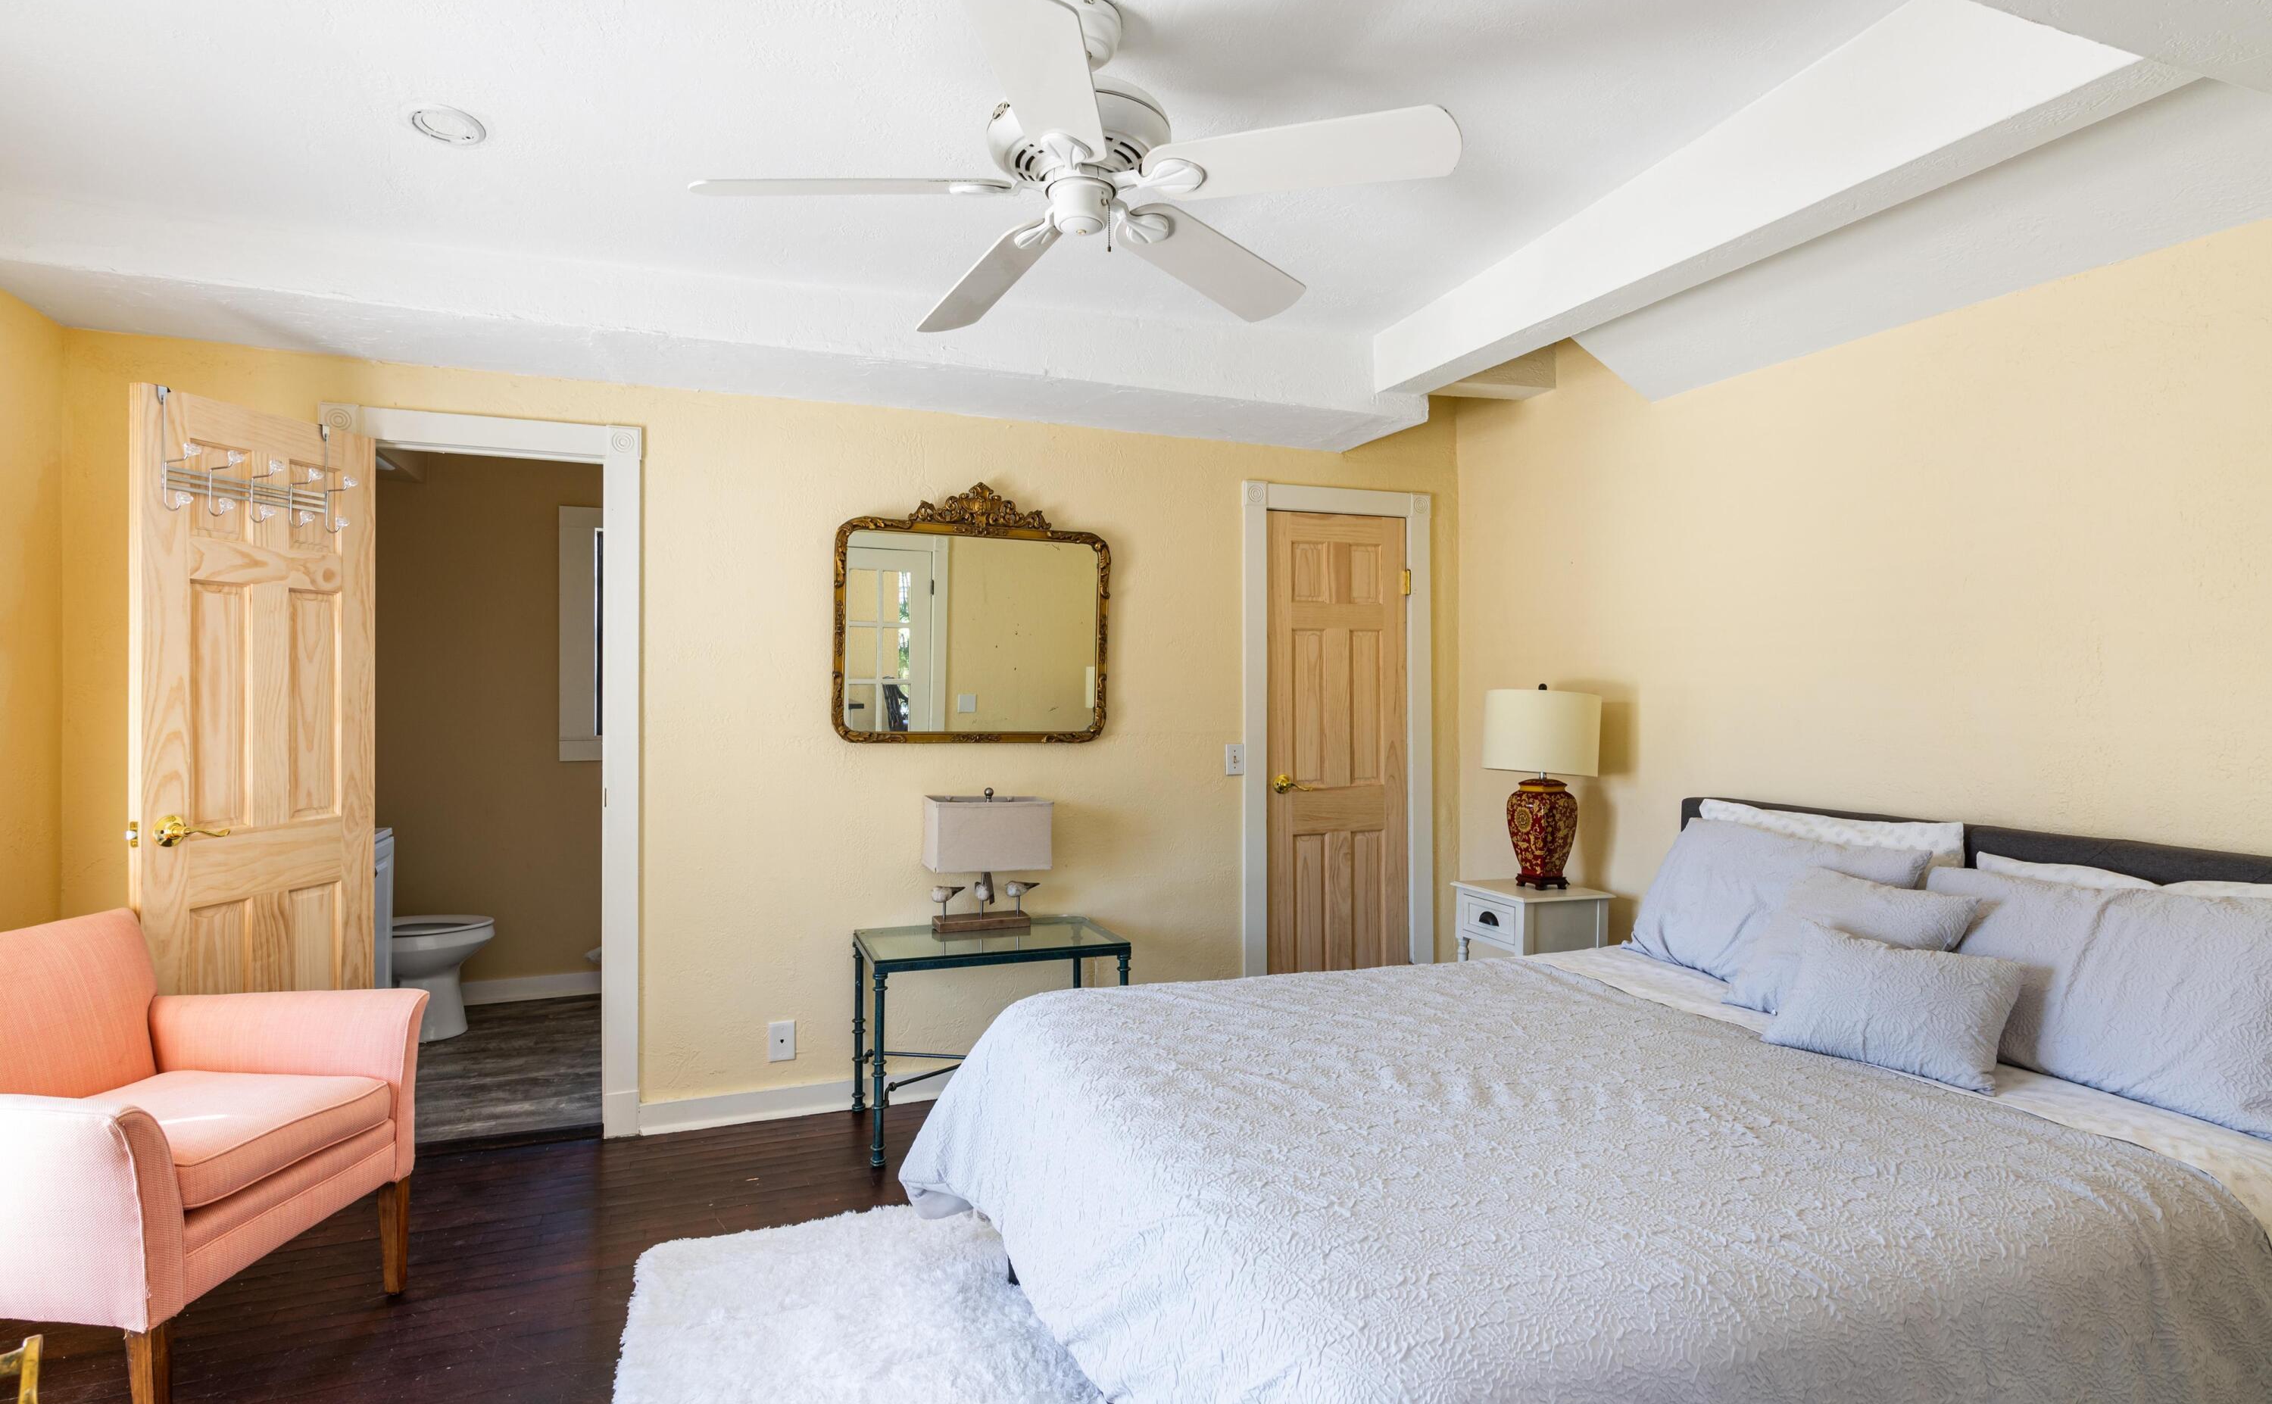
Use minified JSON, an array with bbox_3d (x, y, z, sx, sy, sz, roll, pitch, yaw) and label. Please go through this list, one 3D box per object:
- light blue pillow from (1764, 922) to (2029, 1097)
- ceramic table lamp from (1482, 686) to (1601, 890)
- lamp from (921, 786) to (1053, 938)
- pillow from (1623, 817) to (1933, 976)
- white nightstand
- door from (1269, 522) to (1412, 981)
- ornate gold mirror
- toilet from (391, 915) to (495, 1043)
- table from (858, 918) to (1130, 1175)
[{"bbox_3d":[1.401,0.553,1.991,0.135,0.280,0.390,44,-19,-20],"label":"light blue pillow"},{"bbox_3d":[1.345,0.288,3.563,0.365,0.660,0.365,0,0,-19],"label":"ceramic table lamp"},{"bbox_3d":[-0.482,0.516,3.541,0.385,0.460,0.190,0,0,-19],"label":"lamp"},{"bbox_3d":[1.547,0.502,2.663,0.165,0.420,0.675,32,-11,-16],"label":"pillow"},{"bbox_3d":[1.301,0.971,3.516,0.345,0.705,0.367,0,0,-19],"label":"white nightstand"},{"bbox_3d":[0.774,0.297,4.126,0.610,2.030,0.045,0,0,-19],"label":"door"},{"bbox_3d":[-0.538,-0.301,3.625,0.935,0.880,0.055,0,0,-19],"label":"ornate gold mirror"},{"bbox_3d":[-2.982,0.956,4.311,0.720,0.760,0.420,0,0,-19],"label":"toilet"},{"bbox_3d":[-0.451,1.036,3.390,0.775,0.580,0.460,0,0,-19],"label":"table"}]

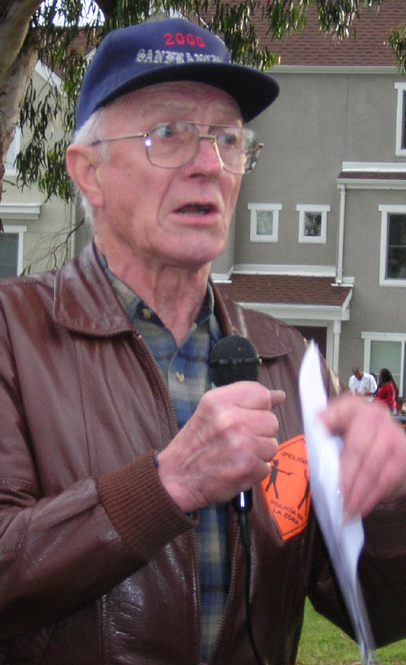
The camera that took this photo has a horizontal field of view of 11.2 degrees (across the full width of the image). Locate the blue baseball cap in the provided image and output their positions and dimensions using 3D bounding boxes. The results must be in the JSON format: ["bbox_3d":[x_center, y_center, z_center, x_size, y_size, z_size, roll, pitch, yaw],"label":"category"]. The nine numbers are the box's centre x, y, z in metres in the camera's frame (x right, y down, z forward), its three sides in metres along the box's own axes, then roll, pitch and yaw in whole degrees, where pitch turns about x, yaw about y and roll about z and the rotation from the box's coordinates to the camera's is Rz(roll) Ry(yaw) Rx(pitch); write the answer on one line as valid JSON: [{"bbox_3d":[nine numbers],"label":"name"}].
[{"bbox_3d":[-0.027,-0.261,2.090,0.178,0.135,0.260,2,-10,-32],"label":"blue baseball cap"}]

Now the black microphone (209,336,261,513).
[{"bbox_3d":[0.034,0.088,1.990,0.050,0.170,0.050,-3,-7,0],"label":"black microphone"}]

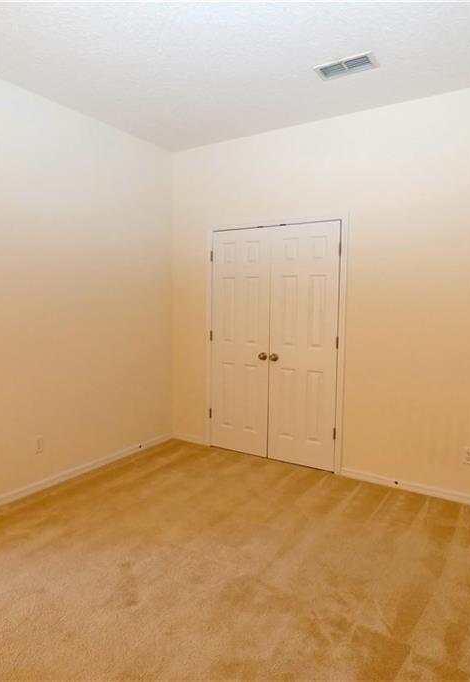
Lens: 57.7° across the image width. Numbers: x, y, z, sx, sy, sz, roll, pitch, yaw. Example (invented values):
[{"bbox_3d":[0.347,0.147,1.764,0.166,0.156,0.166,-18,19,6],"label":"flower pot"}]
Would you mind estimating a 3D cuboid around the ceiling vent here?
[{"bbox_3d":[0.680,-1.659,2.599,0.350,0.020,0.187,4,6,31],"label":"ceiling vent"}]

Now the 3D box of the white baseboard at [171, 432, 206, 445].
[{"bbox_3d":[-0.466,0.984,4.265,0.406,0.078,0.016,4,6,31],"label":"white baseboard"}]

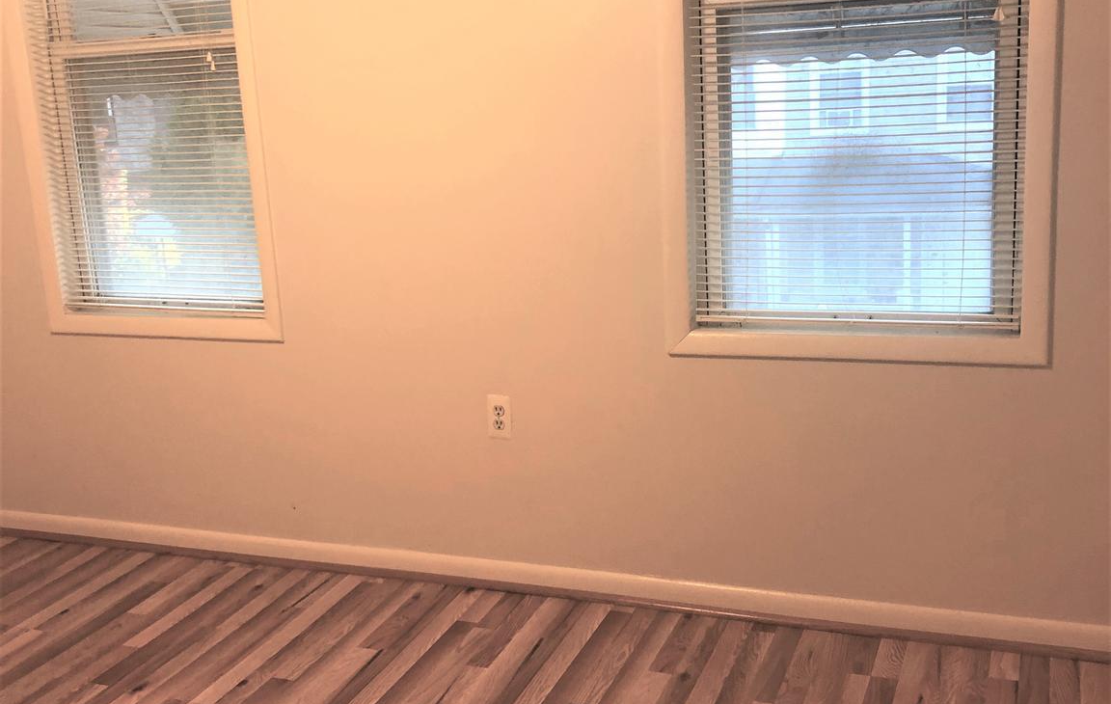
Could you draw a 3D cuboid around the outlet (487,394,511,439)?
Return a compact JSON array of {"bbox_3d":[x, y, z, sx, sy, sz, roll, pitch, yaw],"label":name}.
[{"bbox_3d":[-0.153,0.175,3.222,0.070,0.117,0.009,2,14,22],"label":"outlet"}]

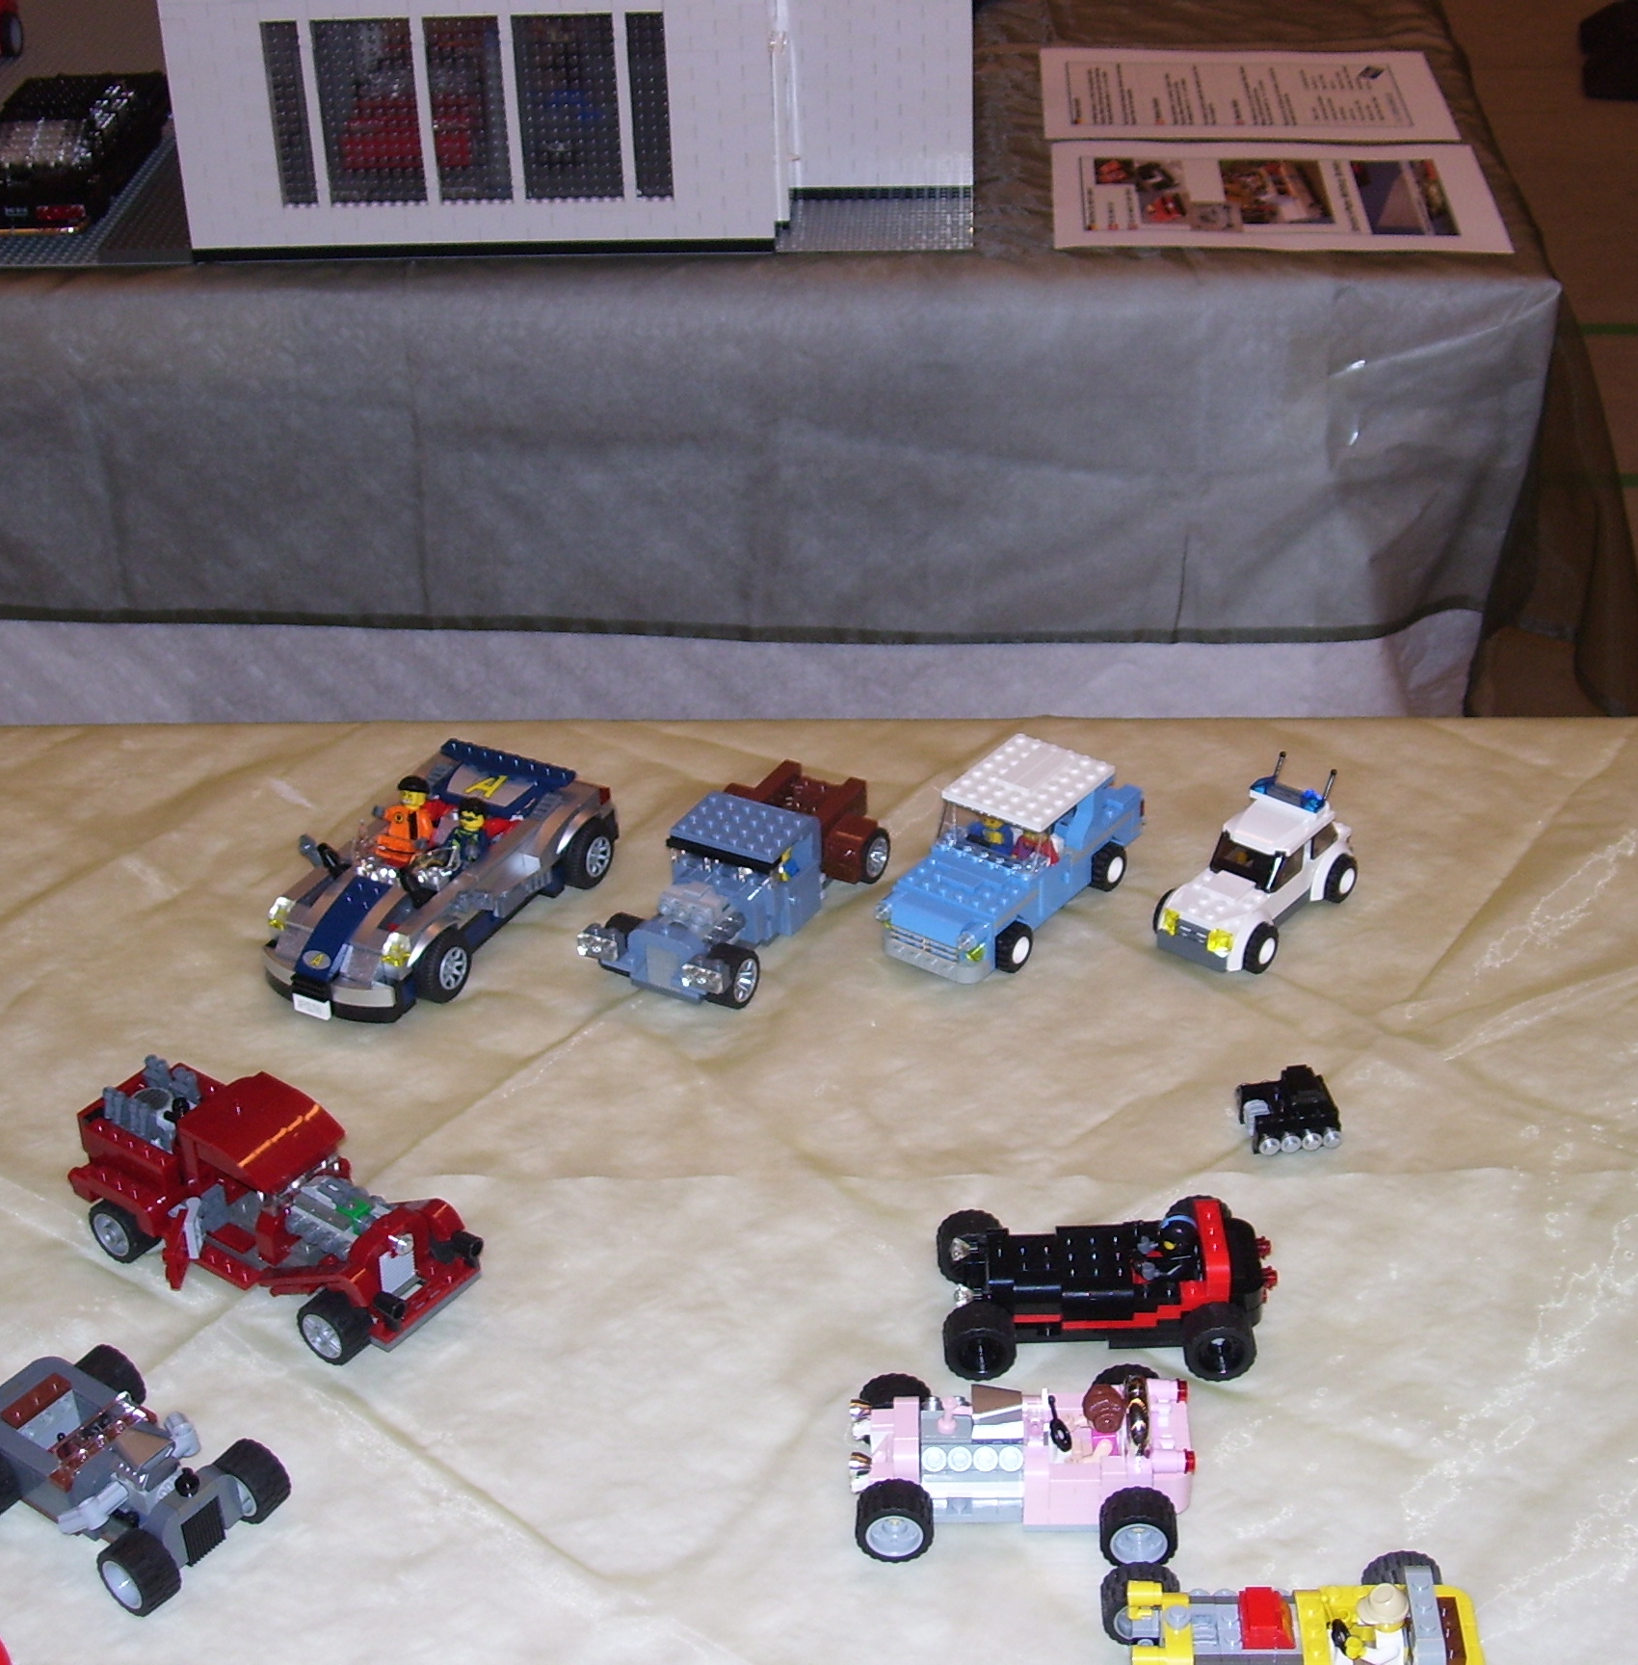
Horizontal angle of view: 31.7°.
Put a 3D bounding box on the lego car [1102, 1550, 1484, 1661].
[{"bbox_3d":[0.142,0.240,0.858,0.111,0.046,0.064,0,33,1],"label":"lego car"}]

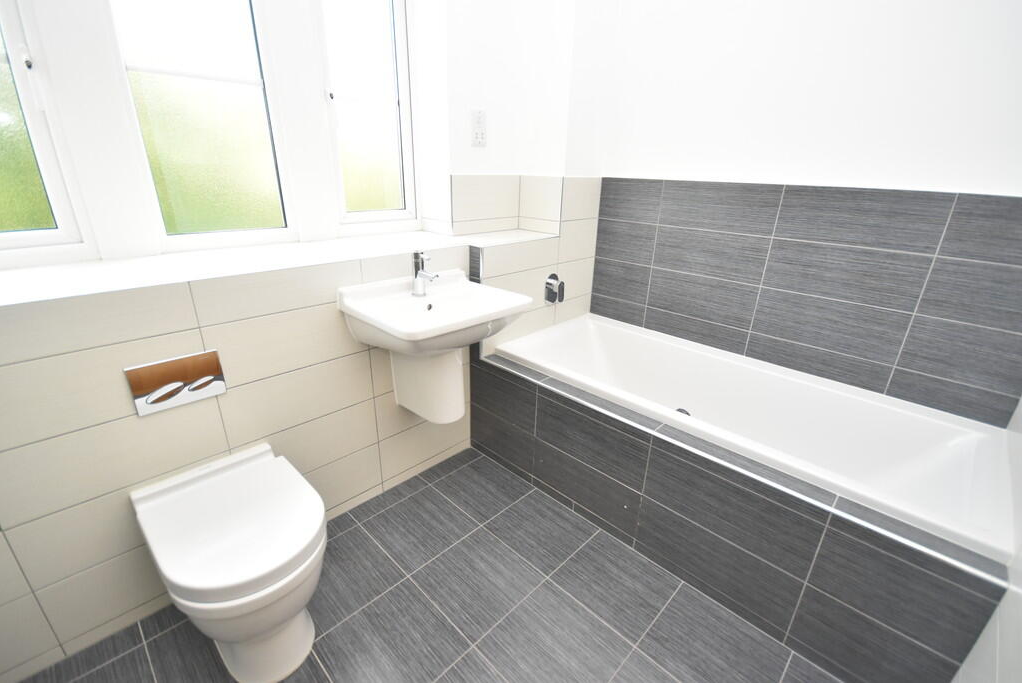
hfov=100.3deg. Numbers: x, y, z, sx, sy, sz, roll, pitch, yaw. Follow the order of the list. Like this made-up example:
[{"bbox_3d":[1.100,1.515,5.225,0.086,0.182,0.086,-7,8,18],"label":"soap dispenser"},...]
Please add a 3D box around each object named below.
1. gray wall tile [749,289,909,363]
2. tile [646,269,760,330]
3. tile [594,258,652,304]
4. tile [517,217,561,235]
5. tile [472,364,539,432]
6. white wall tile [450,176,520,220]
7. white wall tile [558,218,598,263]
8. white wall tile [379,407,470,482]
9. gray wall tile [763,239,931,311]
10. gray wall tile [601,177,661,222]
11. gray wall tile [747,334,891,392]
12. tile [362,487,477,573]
[{"bbox_3d":[1.251,-0.070,1.707,0.500,0.203,0.010,21,28,41],"label":"gray wall tile"},{"bbox_3d":[0.898,-0.208,2.039,0.505,0.208,0.010,21,28,40],"label":"tile"},{"bbox_3d":[0.590,-0.325,2.316,0.354,0.208,0.010,21,28,40],"label":"tile"},{"bbox_3d":[0.149,-0.594,2.205,0.283,0.067,0.010,21,28,40],"label":"tile"},{"bbox_3d":[-0.040,0.250,1.879,0.400,0.199,0.010,20,28,40],"label":"tile"},{"bbox_3d":[-0.111,-0.686,2.035,0.010,0.200,0.438,20,28,40],"label":"white wall tile"},{"bbox_3d":[0.352,-0.529,2.247,0.010,0.208,0.317,21,28,40],"label":"white wall tile"},{"bbox_3d":[-0.381,0.454,1.989,0.010,0.208,0.503,21,28,40],"label":"white wall tile"},{"bbox_3d":[1.232,-0.257,1.600,0.504,0.202,0.010,20,28,40],"label":"gray wall tile"},{"bbox_3d":[0.601,-0.712,2.158,0.352,0.200,0.010,21,28,41],"label":"gray wall tile"},{"bbox_3d":[1.225,0.079,1.727,0.504,0.116,0.010,20,28,40],"label":"gray wall tile"},{"bbox_3d":[-0.347,0.712,1.646,0.332,0.010,0.333,20,28,40],"label":"tile"}]

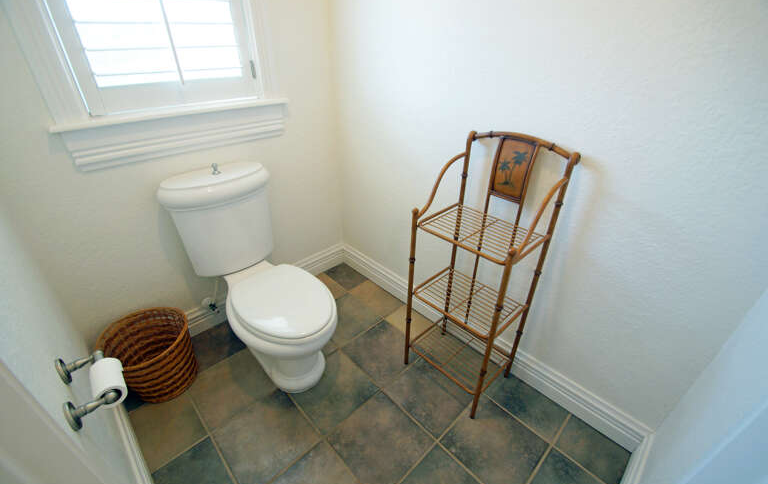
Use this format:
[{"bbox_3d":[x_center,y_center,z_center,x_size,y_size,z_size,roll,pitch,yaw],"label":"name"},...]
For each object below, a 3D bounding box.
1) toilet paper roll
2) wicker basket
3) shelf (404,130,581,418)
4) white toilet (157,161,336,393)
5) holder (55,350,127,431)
[{"bbox_3d":[-0.677,0.346,0.787,0.064,0.064,0.114,-25,40,-38],"label":"toilet paper roll"},{"bbox_3d":[-0.943,0.485,1.323,0.309,0.291,0.333,-25,40,-38],"label":"wicker basket"},{"bbox_3d":[0.347,0.150,1.218,0.315,1.036,0.388,-25,40,-38],"label":"shelf"},{"bbox_3d":[-0.502,0.173,1.340,0.433,0.833,0.764,-25,40,-38],"label":"white toilet"},{"bbox_3d":[-0.703,0.339,0.776,0.097,0.076,0.212,-25,40,-38],"label":"holder"}]

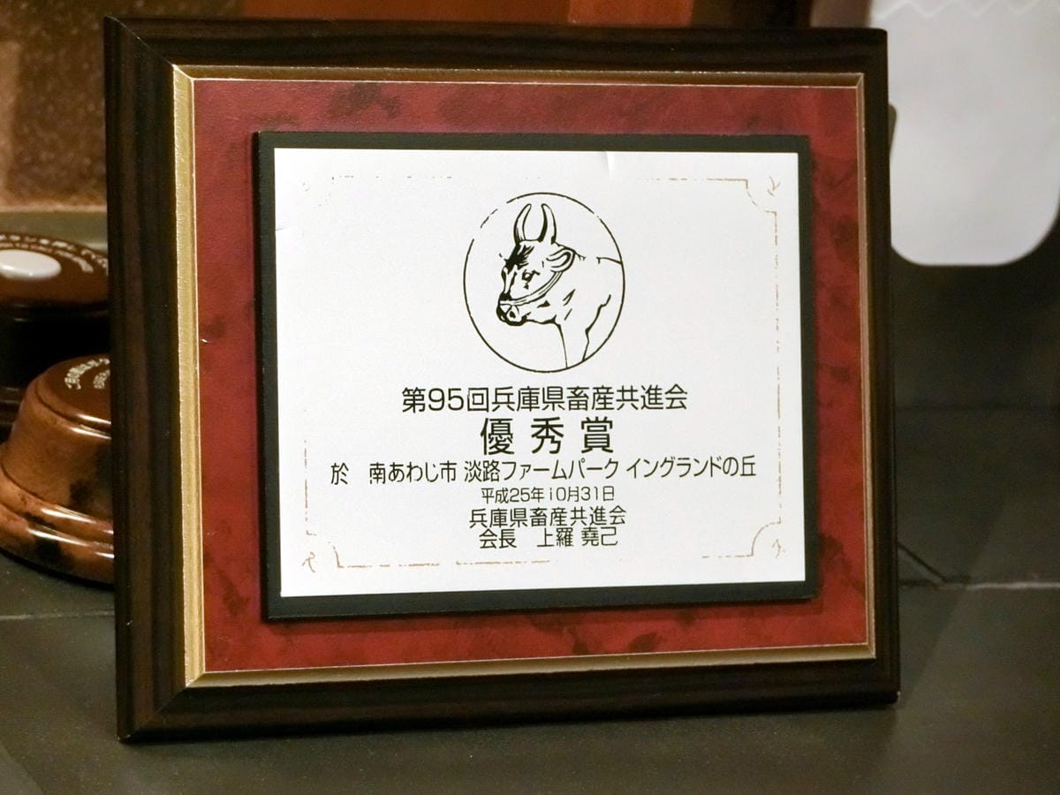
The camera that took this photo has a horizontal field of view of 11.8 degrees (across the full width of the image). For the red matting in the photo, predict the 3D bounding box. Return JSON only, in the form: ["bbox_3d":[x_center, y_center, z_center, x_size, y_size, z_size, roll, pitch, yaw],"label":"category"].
[{"bbox_3d":[0.003,-0.008,1.577,0.225,0.177,0.008,-1,0,-25],"label":"red matting"}]

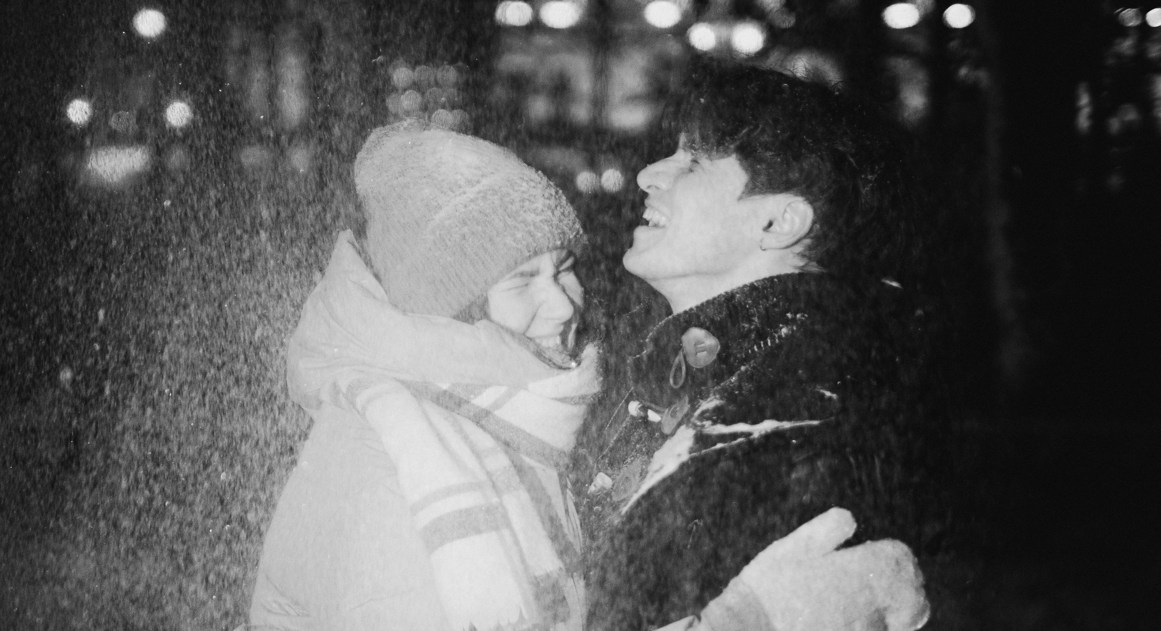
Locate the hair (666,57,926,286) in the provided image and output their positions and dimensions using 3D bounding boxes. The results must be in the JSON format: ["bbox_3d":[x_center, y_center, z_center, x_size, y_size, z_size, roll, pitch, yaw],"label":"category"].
[{"bbox_3d":[0.204,-0.132,2.420,0.235,0.200,0.195,22,0,-3],"label":"hair"}]

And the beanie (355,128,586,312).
[{"bbox_3d":[-0.107,-0.089,2.420,0.195,0.190,0.175,-16,7,39],"label":"beanie"}]

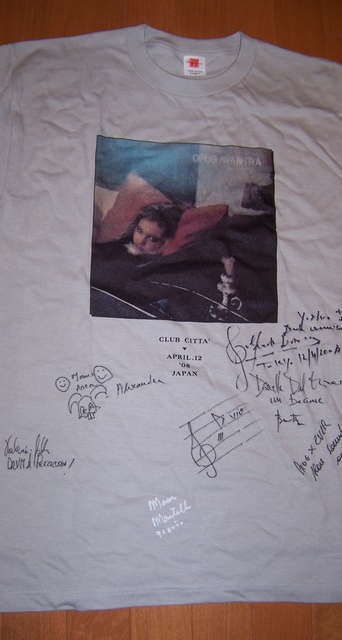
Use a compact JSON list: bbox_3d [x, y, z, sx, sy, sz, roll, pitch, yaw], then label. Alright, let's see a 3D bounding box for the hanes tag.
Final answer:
[{"bbox_3d":[0.035,-0.363,0.953,0.032,0.002,0.031,0,79,-6],"label":"hanes tag"}]

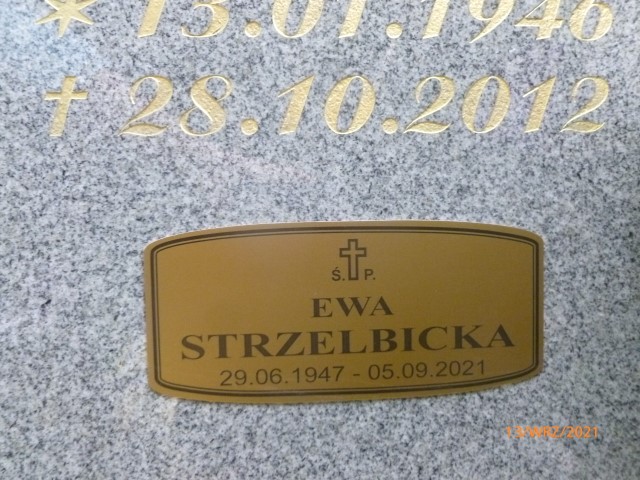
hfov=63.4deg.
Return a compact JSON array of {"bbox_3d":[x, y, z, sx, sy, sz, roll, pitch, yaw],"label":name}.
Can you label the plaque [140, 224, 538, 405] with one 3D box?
[{"bbox_3d":[0.017,0.039,0.279,0.215,0.099,0.003,-1,3,-5],"label":"plaque"}]

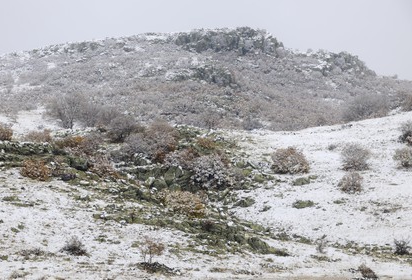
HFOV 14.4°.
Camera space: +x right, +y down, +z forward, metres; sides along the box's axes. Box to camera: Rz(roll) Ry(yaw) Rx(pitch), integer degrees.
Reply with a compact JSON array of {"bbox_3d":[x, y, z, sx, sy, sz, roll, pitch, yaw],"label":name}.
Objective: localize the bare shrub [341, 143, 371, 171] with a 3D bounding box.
[{"bbox_3d":[8.738,0.964,95.457,1.693,1.580,1.523,0,-2,0],"label":"bare shrub"}]

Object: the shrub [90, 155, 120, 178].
[{"bbox_3d":[-6.277,1.639,101.000,1.680,1.455,1.478,0,-1,0],"label":"shrub"}]

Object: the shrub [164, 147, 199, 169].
[{"bbox_3d":[-1.545,1.104,103.000,2.080,1.496,1.830,0,-1,0],"label":"shrub"}]

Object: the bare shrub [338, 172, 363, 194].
[{"bbox_3d":[8.494,2.557,96.000,1.368,1.267,1.204,0,-1,0],"label":"bare shrub"}]

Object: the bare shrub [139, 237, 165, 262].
[{"bbox_3d":[-2.269,4.559,68.000,1.050,1.061,0.924,0,-1,0],"label":"bare shrub"}]

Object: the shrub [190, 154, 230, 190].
[{"bbox_3d":[0.265,1.910,96.000,2.281,2.074,2.007,0,-1,0],"label":"shrub"}]

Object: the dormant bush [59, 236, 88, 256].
[{"bbox_3d":[-5.176,4.192,64.287,1.064,0.760,0.958,0,-2,0],"label":"dormant bush"}]

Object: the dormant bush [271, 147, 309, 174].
[{"bbox_3d":[4.779,1.173,93.473,2.097,1.545,1.887,0,-2,0],"label":"dormant bush"}]

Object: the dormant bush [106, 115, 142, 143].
[{"bbox_3d":[-5.915,-0.845,120.000,2.708,2.016,2.383,0,-1,0],"label":"dormant bush"}]

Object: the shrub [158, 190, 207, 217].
[{"bbox_3d":[-1.290,3.344,86.000,2.554,1.548,2.247,0,-1,0],"label":"shrub"}]

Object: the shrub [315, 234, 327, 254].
[{"bbox_3d":[4.530,4.134,64.613,0.460,0.766,0.414,0,-2,0],"label":"shrub"}]

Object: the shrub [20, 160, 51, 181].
[{"bbox_3d":[-9.434,1.688,90.367,1.602,1.068,1.442,0,-2,0],"label":"shrub"}]

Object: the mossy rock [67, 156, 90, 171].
[{"bbox_3d":[-7.440,1.371,95.305,1.354,0.749,1.016,0,-2,0],"label":"mossy rock"}]

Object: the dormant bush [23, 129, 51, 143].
[{"bbox_3d":[-12.381,-0.331,120.000,2.138,1.008,1.882,0,-1,0],"label":"dormant bush"}]

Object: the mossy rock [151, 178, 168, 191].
[{"bbox_3d":[-2.648,2.534,93.000,0.994,0.670,0.795,0,-1,0],"label":"mossy rock"}]

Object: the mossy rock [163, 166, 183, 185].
[{"bbox_3d":[-1.969,2.087,96.000,1.140,1.037,0.912,0,-1,0],"label":"mossy rock"}]

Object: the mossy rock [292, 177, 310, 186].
[{"bbox_3d":[5.108,2.220,87.356,0.932,0.491,0.699,0,-2,0],"label":"mossy rock"}]

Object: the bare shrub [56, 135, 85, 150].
[{"bbox_3d":[-9.375,0.173,113.000,2.148,1.085,1.890,0,-1,0],"label":"bare shrub"}]

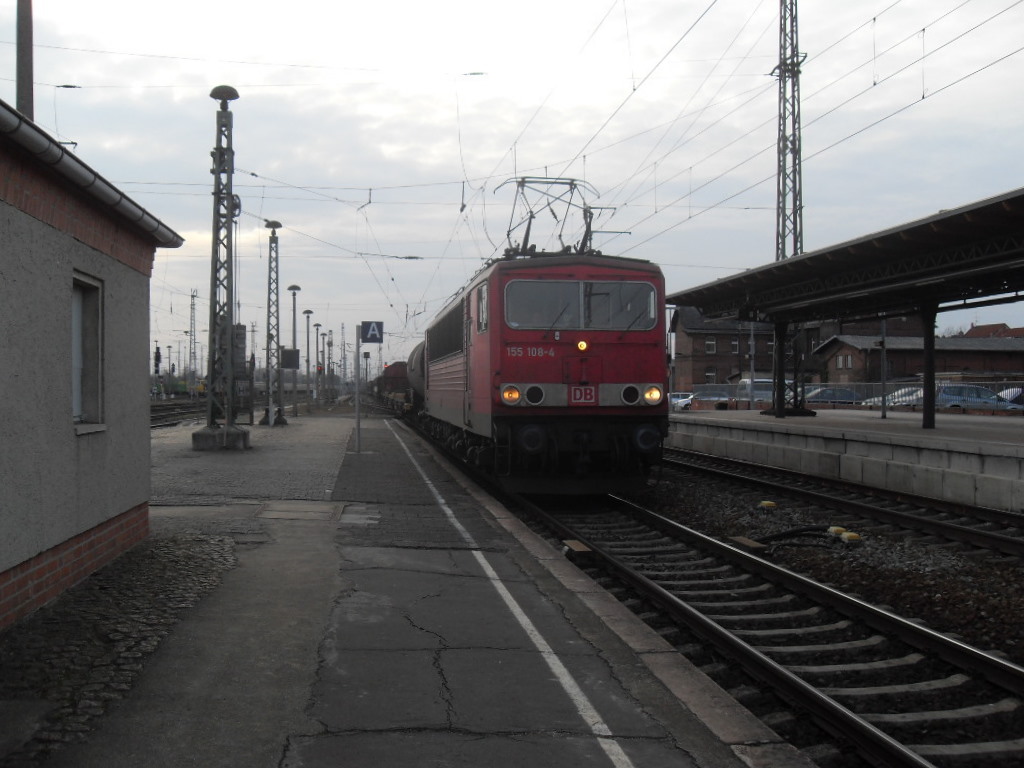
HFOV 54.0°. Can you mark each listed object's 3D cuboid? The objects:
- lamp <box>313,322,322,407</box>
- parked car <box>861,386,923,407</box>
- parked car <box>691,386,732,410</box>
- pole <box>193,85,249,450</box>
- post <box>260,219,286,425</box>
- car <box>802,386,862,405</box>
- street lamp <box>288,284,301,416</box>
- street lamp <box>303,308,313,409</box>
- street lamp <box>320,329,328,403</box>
[{"bbox_3d":[-16.353,-1.579,85.000,0.700,7.068,0.700,0,0,-9],"label":"lamp"},{"bbox_3d":[17.365,0.895,43.500,4.300,1.470,1.760,0,0,-9],"label":"parked car"},{"bbox_3d":[13.589,1.244,71.000,4.300,1.430,1.750,0,0,-9],"label":"parked car"},{"bbox_3d":[-7.241,-2.926,25.200,1.270,9.107,1.250,0,0,-9],"label":"pole"},{"bbox_3d":[-9.994,-2.570,42.200,1.100,8.581,1.050,0,0,-9],"label":"post"},{"bbox_3d":[15.898,0.948,52.000,4.350,1.430,1.750,0,0,-9],"label":"car"},{"bbox_3d":[-11.634,-1.752,54.000,0.710,7.074,0.710,0,0,-9],"label":"street lamp"},{"bbox_3d":[-14.142,-1.632,70.000,0.710,7.009,0.710,0,0,-9],"label":"street lamp"},{"bbox_3d":[-18.735,-1.503,100.500,0.690,7.086,0.690,0,0,-9],"label":"street lamp"}]

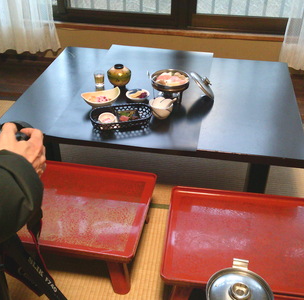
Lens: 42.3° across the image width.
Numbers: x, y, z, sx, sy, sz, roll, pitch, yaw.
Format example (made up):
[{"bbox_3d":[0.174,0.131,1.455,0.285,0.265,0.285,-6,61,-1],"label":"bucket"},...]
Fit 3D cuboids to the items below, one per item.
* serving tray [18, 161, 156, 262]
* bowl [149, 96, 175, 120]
[{"bbox_3d":[-0.289,0.200,1.438,0.553,0.034,0.412,6,37,8],"label":"serving tray"},{"bbox_3d":[0.048,-0.166,1.654,0.108,0.066,0.102,6,37,8],"label":"bowl"}]

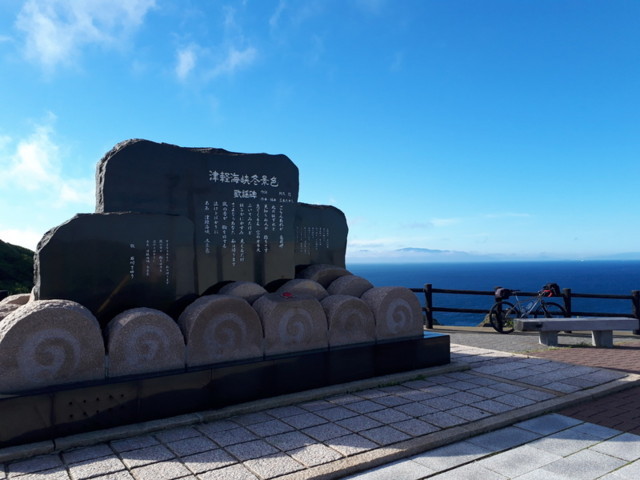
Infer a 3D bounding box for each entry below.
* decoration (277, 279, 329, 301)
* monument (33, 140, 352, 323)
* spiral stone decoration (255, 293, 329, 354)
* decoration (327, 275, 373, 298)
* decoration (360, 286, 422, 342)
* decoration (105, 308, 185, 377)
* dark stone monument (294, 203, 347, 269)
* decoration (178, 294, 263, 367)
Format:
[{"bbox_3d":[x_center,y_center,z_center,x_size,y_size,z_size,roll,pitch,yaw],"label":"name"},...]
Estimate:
[{"bbox_3d":[-0.295,0.903,7.132,0.800,0.730,0.400,1,-3,-34],"label":"decoration"},{"bbox_3d":[-1.307,0.110,6.991,4.740,2.630,1.220,1,-3,-34],"label":"monument"},{"bbox_3d":[-0.381,1.100,6.553,0.980,0.730,0.450,1,-3,-34],"label":"spiral stone decoration"},{"bbox_3d":[0.398,0.909,7.606,0.820,0.740,0.420,1,-3,-34],"label":"decoration"},{"bbox_3d":[1.076,1.094,7.586,0.810,0.790,0.470,1,-3,-34],"label":"decoration"},{"bbox_3d":[-1.918,1.089,5.451,0.820,0.700,0.420,1,-3,-34],"label":"decoration"},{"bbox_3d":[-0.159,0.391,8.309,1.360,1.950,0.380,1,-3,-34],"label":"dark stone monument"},{"bbox_3d":[-1.180,1.066,5.968,0.940,0.770,0.440,1,-3,-34],"label":"decoration"}]

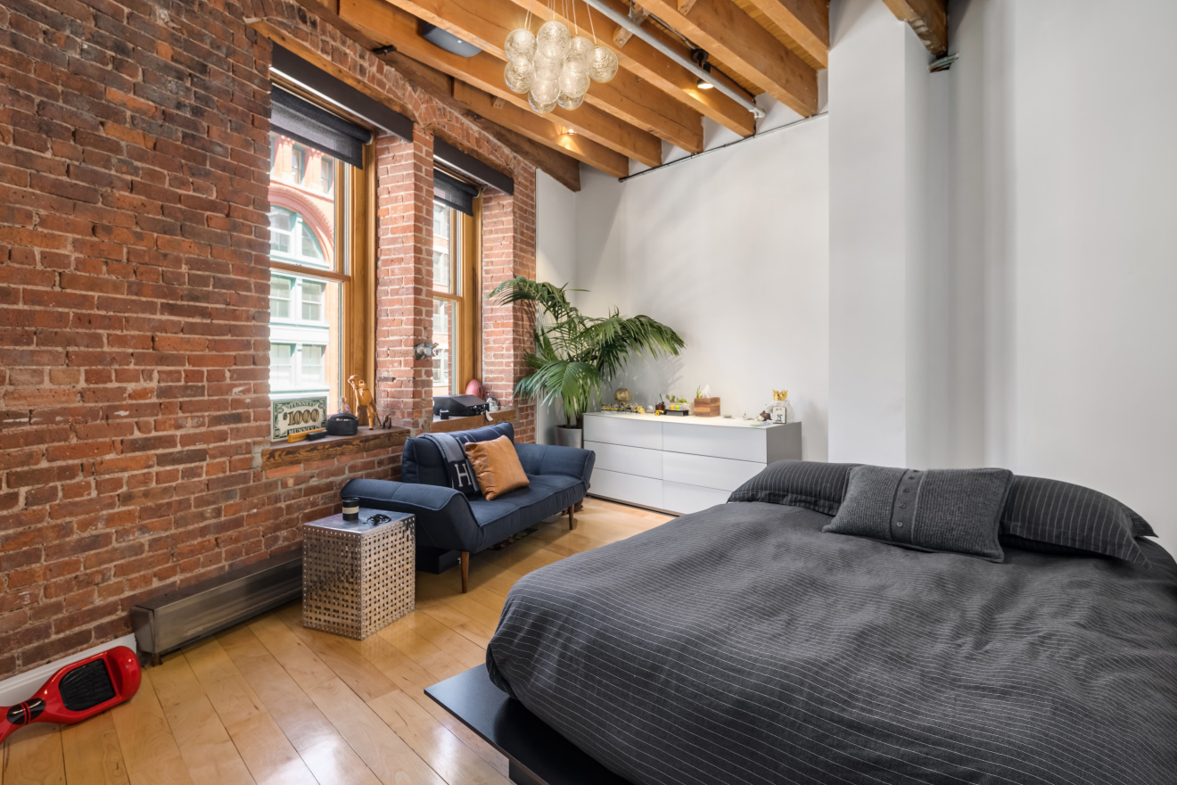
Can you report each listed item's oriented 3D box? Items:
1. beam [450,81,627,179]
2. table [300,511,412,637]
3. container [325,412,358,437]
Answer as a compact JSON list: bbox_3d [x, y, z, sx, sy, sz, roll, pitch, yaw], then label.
[{"bbox_3d":[-0.317,-2.283,4.788,0.110,0.320,2.100,2,3,40],"label":"beam"},{"bbox_3d":[-1.079,0.841,2.647,0.335,0.466,0.335,1,2,22],"label":"table"},{"bbox_3d":[-1.460,0.193,3.308,0.165,0.128,0.175,1,2,25],"label":"container"}]

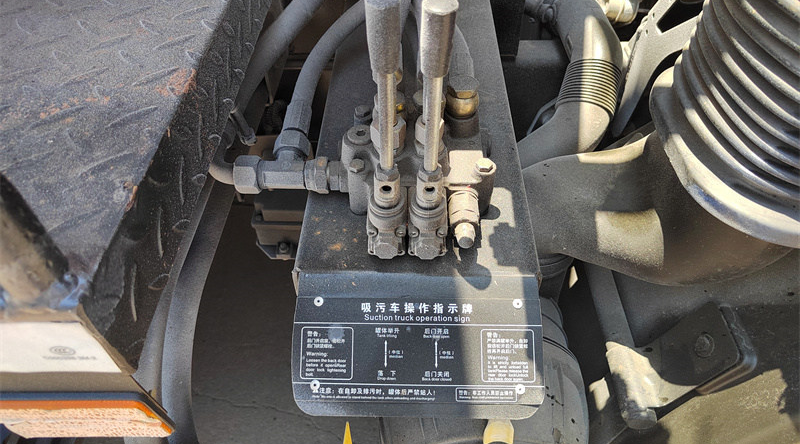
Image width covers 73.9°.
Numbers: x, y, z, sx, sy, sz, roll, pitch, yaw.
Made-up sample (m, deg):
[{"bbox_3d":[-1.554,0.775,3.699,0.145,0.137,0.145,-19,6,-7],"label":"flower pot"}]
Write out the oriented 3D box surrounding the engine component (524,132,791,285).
[{"bbox_3d":[0.300,-0.025,0.650,0.310,0.170,0.180,1,46,1],"label":"engine component"}]

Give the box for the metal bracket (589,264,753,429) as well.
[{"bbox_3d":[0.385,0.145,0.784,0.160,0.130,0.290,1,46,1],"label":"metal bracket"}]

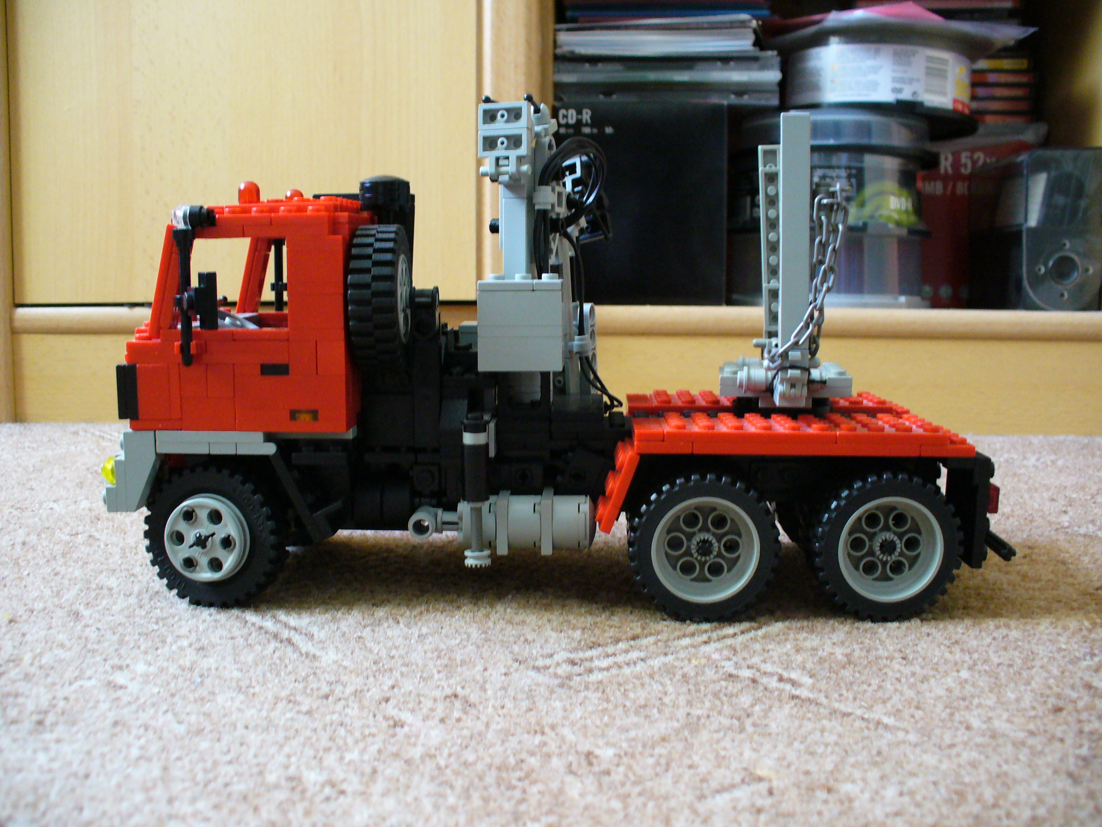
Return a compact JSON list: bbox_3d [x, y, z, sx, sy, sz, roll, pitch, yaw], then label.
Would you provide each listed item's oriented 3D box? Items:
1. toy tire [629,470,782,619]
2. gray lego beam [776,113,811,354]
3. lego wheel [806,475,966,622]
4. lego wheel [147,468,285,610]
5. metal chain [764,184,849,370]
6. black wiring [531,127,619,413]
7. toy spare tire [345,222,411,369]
[{"bbox_3d":[0.044,0.038,0.342,0.042,0.042,0.015,0,7,2],"label":"toy tire"},{"bbox_3d":[0.067,-0.050,0.326,0.008,0.064,0.009,1,7,7],"label":"gray lego beam"},{"bbox_3d":[0.096,0.038,0.340,0.042,0.042,0.015,0,7,2],"label":"lego wheel"},{"bbox_3d":[-0.100,0.036,0.353,0.042,0.042,0.015,2,7,11],"label":"lego wheel"},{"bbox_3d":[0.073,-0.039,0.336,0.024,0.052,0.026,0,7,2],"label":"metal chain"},{"bbox_3d":[0.008,-0.045,0.372,0.028,0.087,0.028,0,7,2],"label":"black wiring"},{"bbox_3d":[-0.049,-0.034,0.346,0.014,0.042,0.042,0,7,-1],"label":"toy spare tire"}]

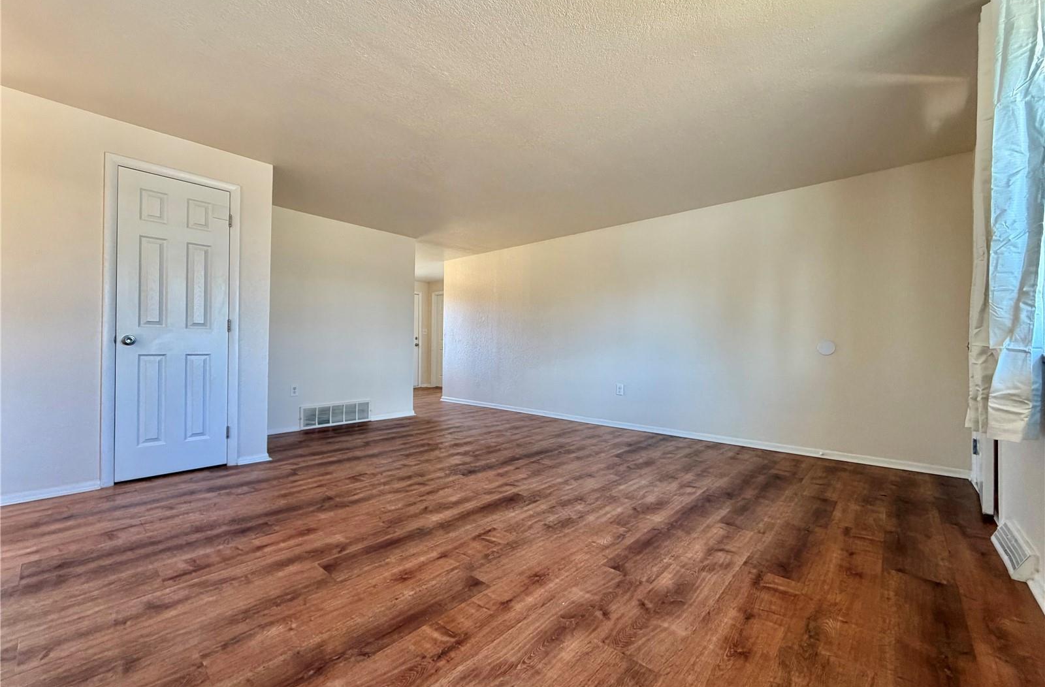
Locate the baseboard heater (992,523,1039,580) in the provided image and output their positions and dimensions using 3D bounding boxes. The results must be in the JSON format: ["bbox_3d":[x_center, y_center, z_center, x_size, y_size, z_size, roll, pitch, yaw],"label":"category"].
[{"bbox_3d":[2.160,0.895,1.861,0.072,0.110,0.492,0,0,42],"label":"baseboard heater"}]

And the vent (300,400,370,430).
[{"bbox_3d":[-2.098,0.803,4.800,0.020,0.255,0.800,0,0,42],"label":"vent"}]

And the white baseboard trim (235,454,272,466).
[{"bbox_3d":[-2.075,0.894,3.284,0.025,0.057,0.224,0,0,42],"label":"white baseboard trim"}]

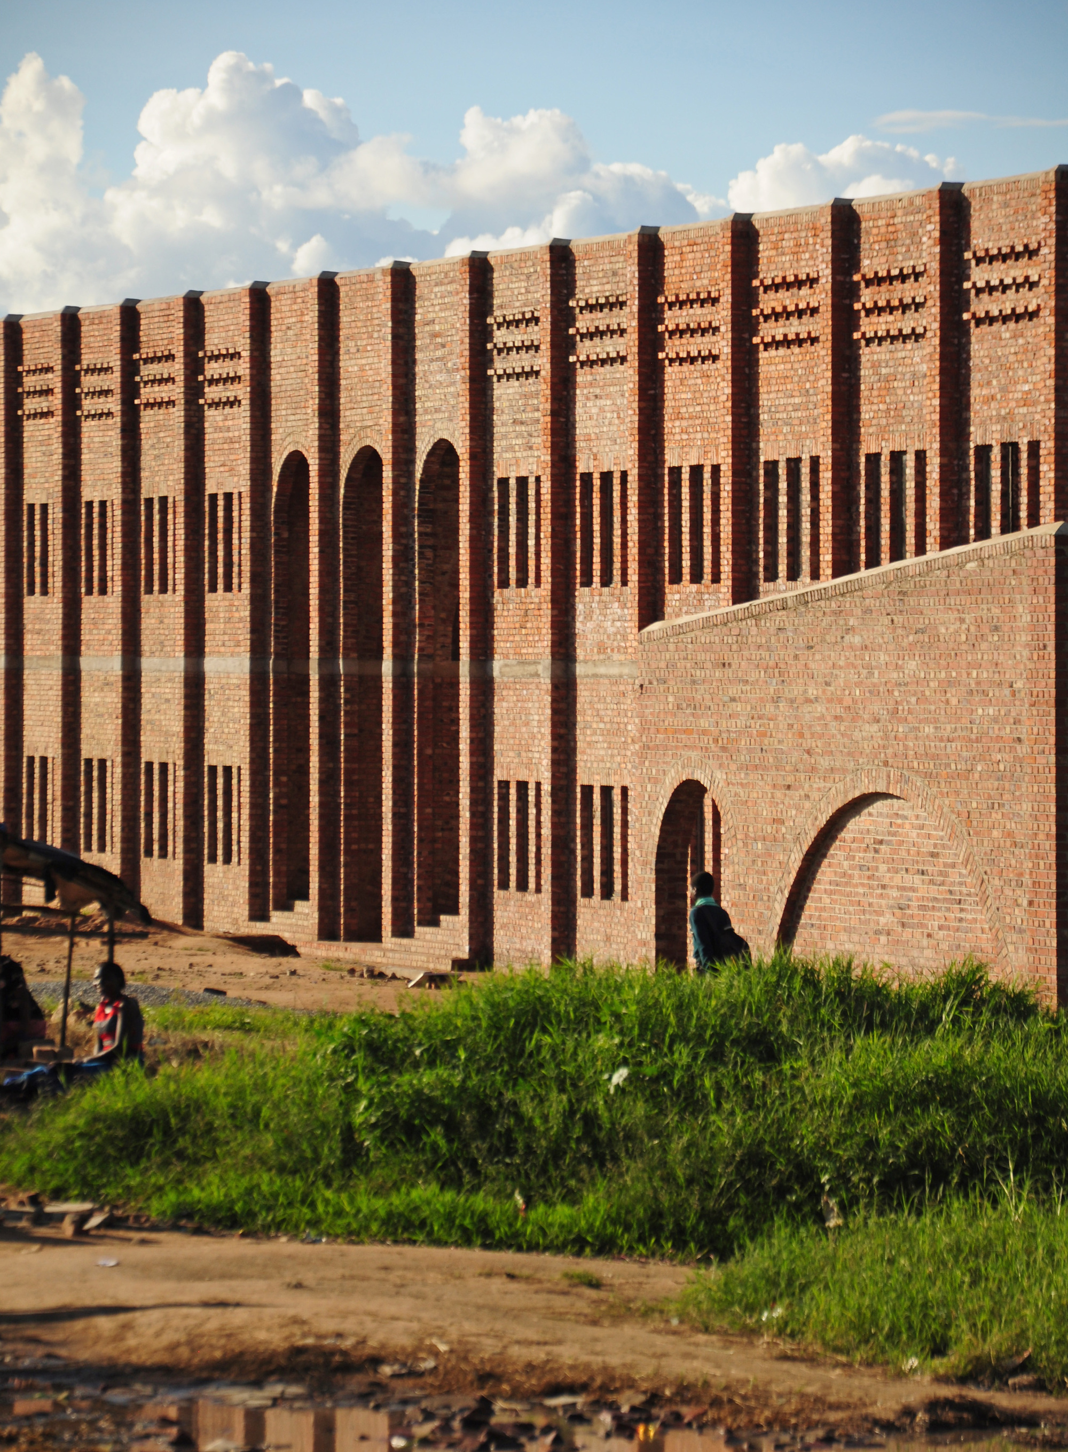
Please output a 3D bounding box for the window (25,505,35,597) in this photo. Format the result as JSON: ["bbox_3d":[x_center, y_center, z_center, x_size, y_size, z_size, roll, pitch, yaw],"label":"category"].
[{"bbox_3d":[-8.094,-2.844,113.308,0.180,1.475,0.445,0,1,-21],"label":"window"}]

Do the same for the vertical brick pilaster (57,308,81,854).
[{"bbox_3d":[-7.507,-1.881,112.460,0.270,9.658,0.370,0,1,-21],"label":"vertical brick pilaster"}]

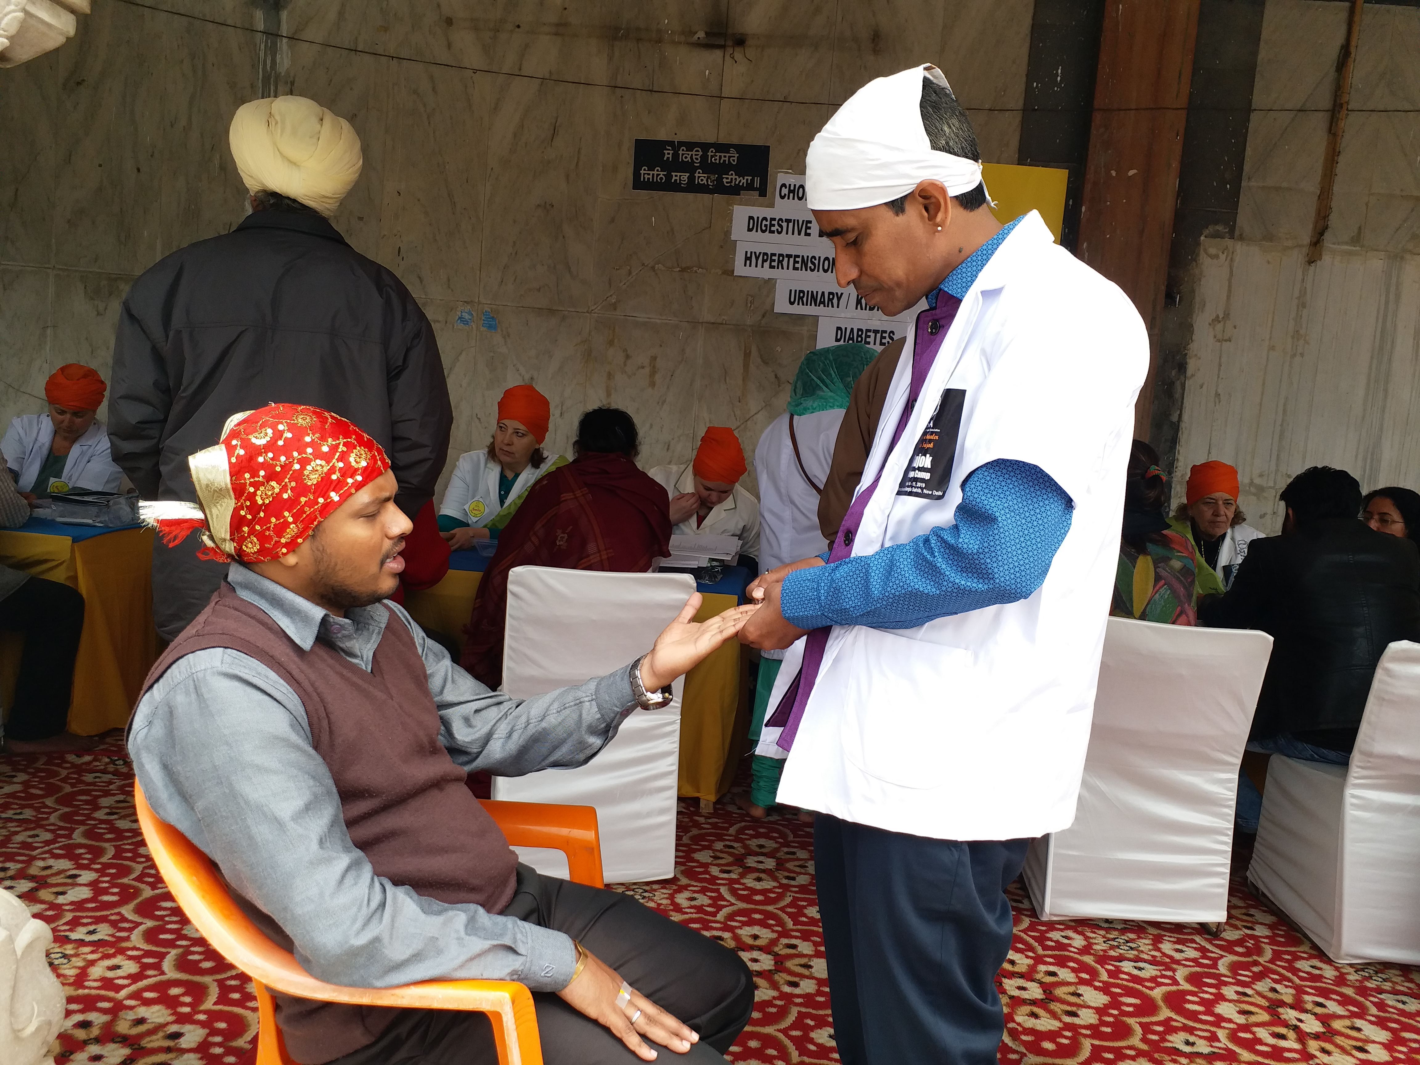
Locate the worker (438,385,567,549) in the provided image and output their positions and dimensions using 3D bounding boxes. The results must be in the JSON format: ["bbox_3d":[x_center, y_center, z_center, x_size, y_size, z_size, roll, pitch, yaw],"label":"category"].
[{"bbox_3d":[-0.799,0.125,4.300,0.520,1.360,0.750,5,5,7],"label":"worker"}]

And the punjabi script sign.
[{"bbox_3d":[-0.043,-1.644,4.991,0.630,0.230,0.020,5,5,5],"label":"punjabi script sign"}]

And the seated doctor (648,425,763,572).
[{"bbox_3d":[-0.032,0.239,4.300,0.500,1.270,0.750,5,5,3],"label":"seated doctor"}]

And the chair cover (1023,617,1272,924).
[{"bbox_3d":[1.217,0.632,3.259,0.500,0.840,0.580,5,5,0],"label":"chair cover"}]

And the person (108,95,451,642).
[{"bbox_3d":[-0.774,0.114,1.980,0.620,1.790,0.420,4,5,-5],"label":"person"}]

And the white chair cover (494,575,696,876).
[{"bbox_3d":[-0.336,0.508,3.190,0.490,0.840,0.580,4,5,-6],"label":"white chair cover"}]

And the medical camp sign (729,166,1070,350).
[{"bbox_3d":[0.810,-1.233,4.942,1.450,0.860,0.020,5,5,5],"label":"medical camp sign"}]

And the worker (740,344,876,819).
[{"bbox_3d":[0.345,0.166,3.720,0.500,1.580,0.380,3,5,-24],"label":"worker"}]

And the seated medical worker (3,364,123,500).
[{"bbox_3d":[-2.442,0.030,4.150,0.500,1.300,0.750,4,5,-14],"label":"seated medical worker"}]

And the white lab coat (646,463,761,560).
[{"bbox_3d":[-0.024,0.049,4.350,0.480,0.600,0.380,5,5,3],"label":"white lab coat"}]

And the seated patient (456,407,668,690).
[{"bbox_3d":[-0.371,0.274,3.350,0.600,1.290,0.800,5,5,-3],"label":"seated patient"}]

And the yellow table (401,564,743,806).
[{"bbox_3d":[-0.686,0.458,4.105,1.650,0.760,0.620,5,5,4],"label":"yellow table"}]

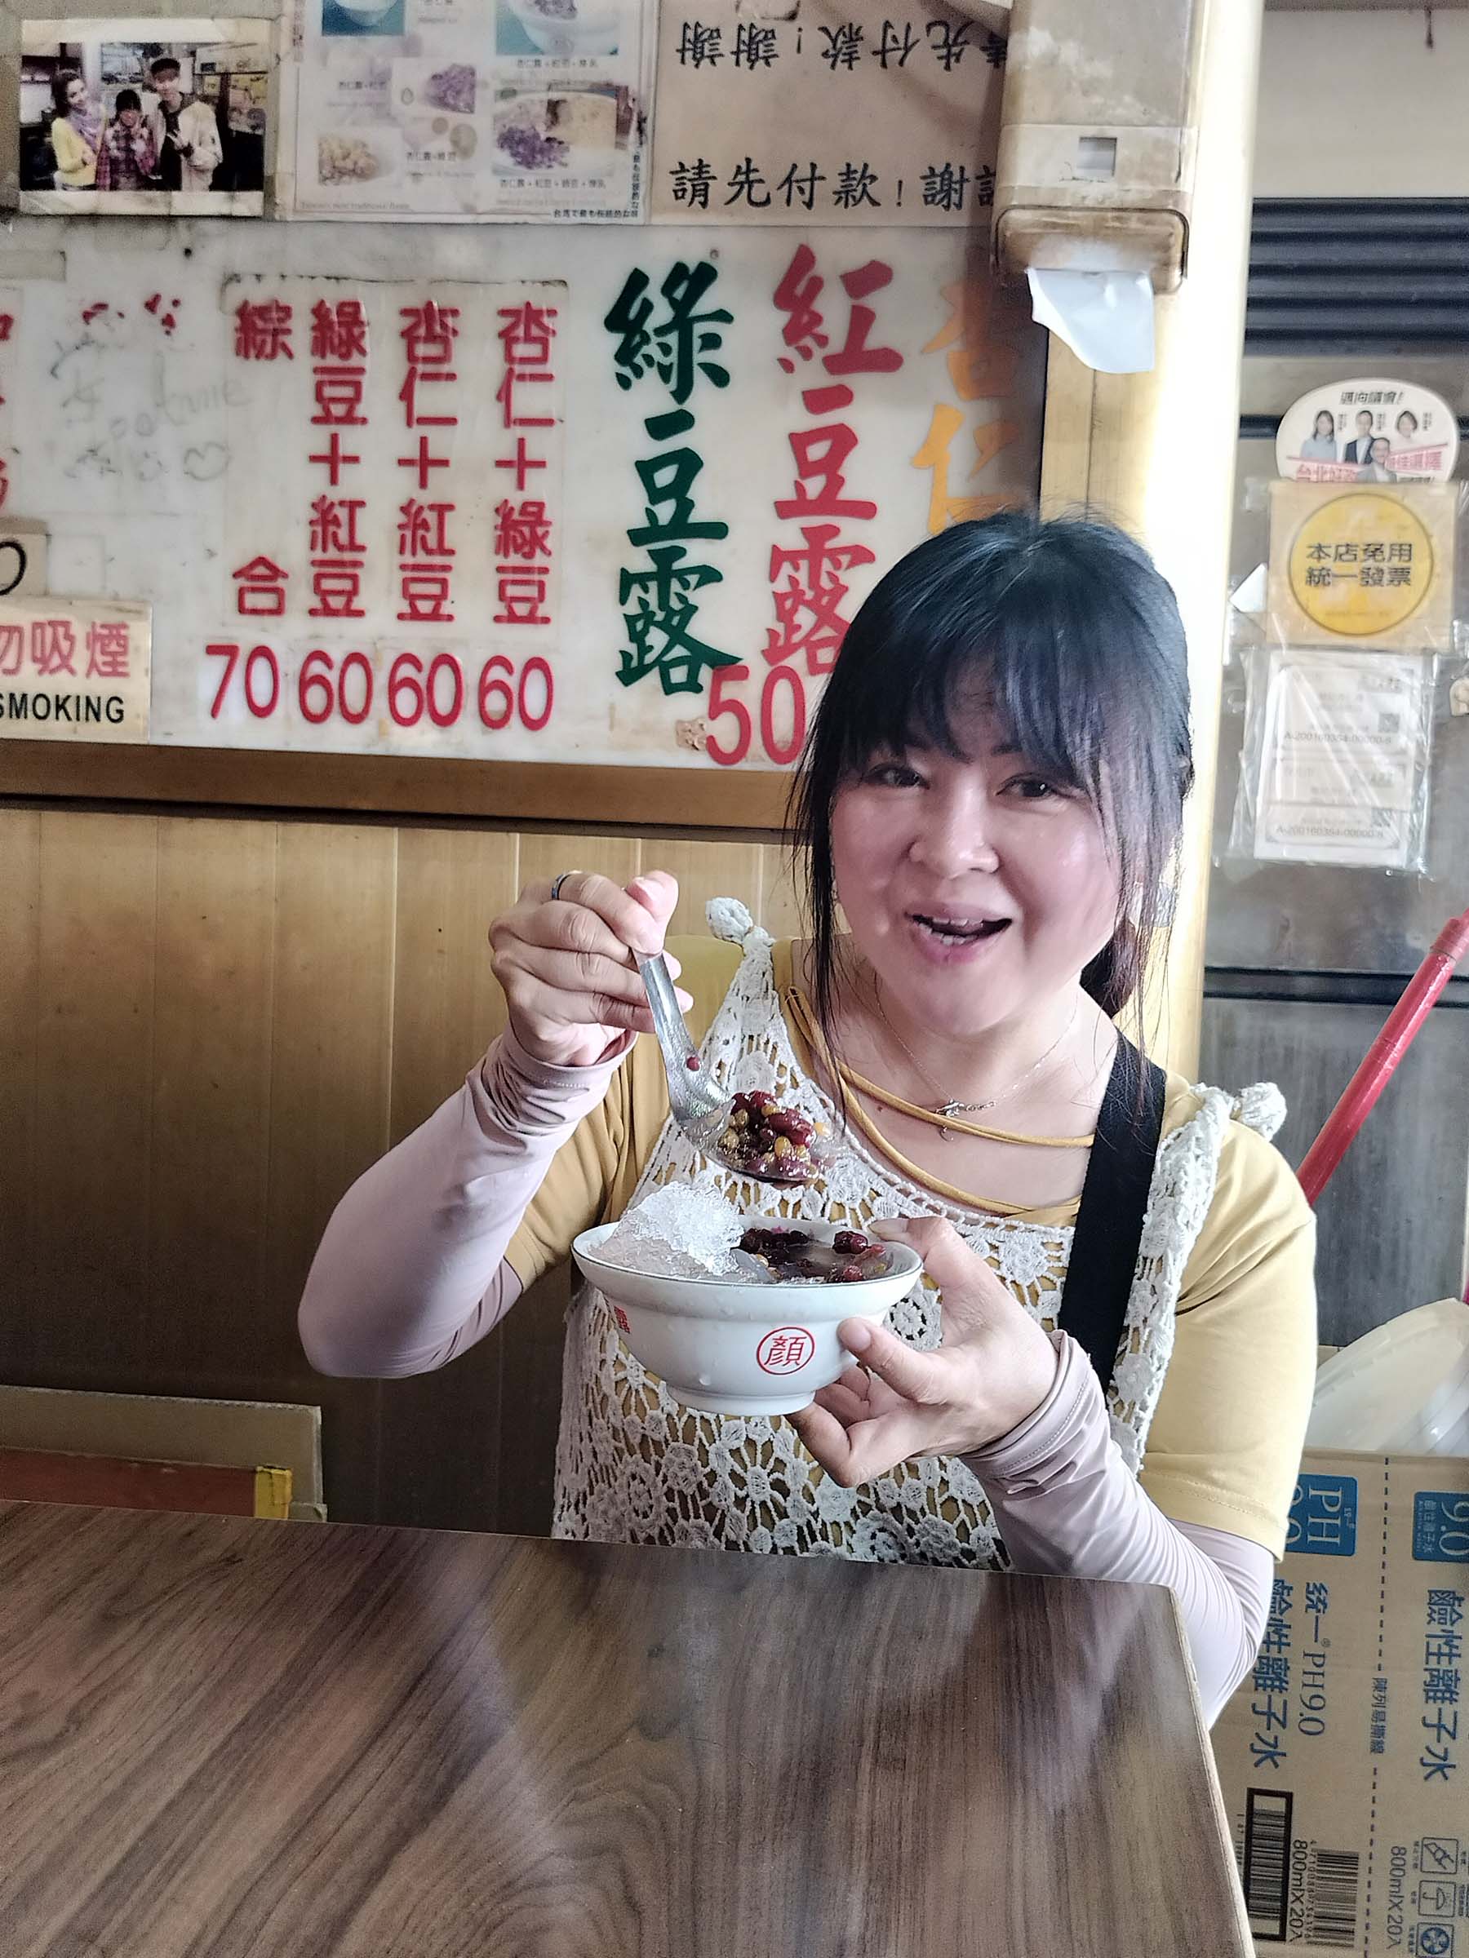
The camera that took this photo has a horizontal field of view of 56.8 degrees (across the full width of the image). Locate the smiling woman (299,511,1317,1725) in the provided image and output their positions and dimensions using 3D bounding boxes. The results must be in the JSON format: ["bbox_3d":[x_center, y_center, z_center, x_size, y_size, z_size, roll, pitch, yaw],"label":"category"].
[{"bbox_3d":[0.040,0.380,0.720,0.550,1.230,0.600,3,3,13],"label":"smiling woman"}]

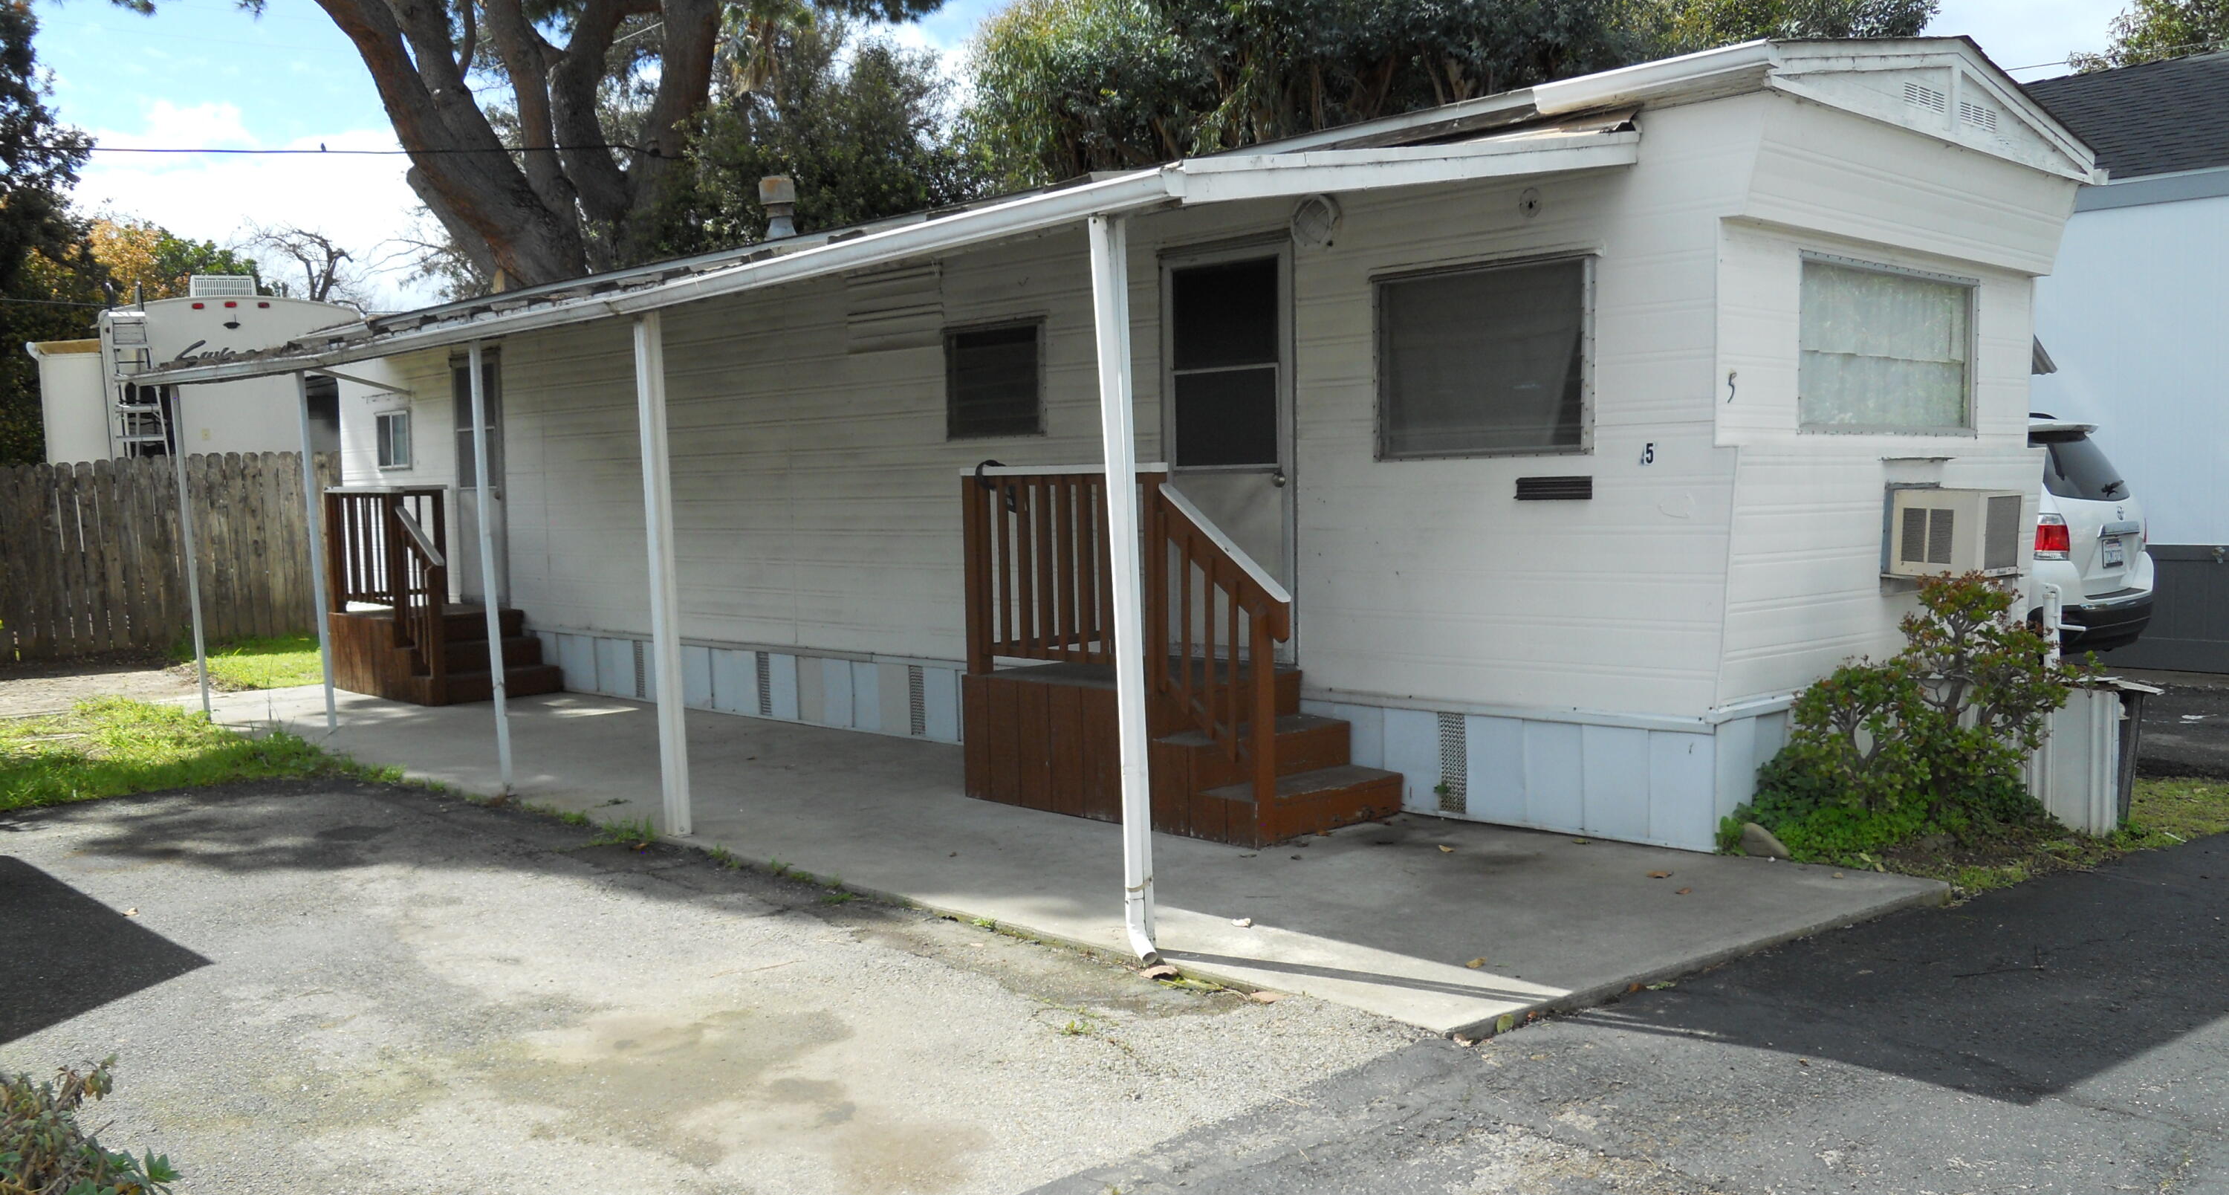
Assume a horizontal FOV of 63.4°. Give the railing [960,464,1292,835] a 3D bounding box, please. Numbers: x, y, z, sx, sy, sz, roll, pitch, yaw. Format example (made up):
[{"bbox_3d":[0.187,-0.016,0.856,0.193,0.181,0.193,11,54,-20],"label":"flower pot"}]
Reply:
[{"bbox_3d":[0.334,0.171,7.970,1.022,1.523,1.995,-4,5,-44],"label":"railing"}]

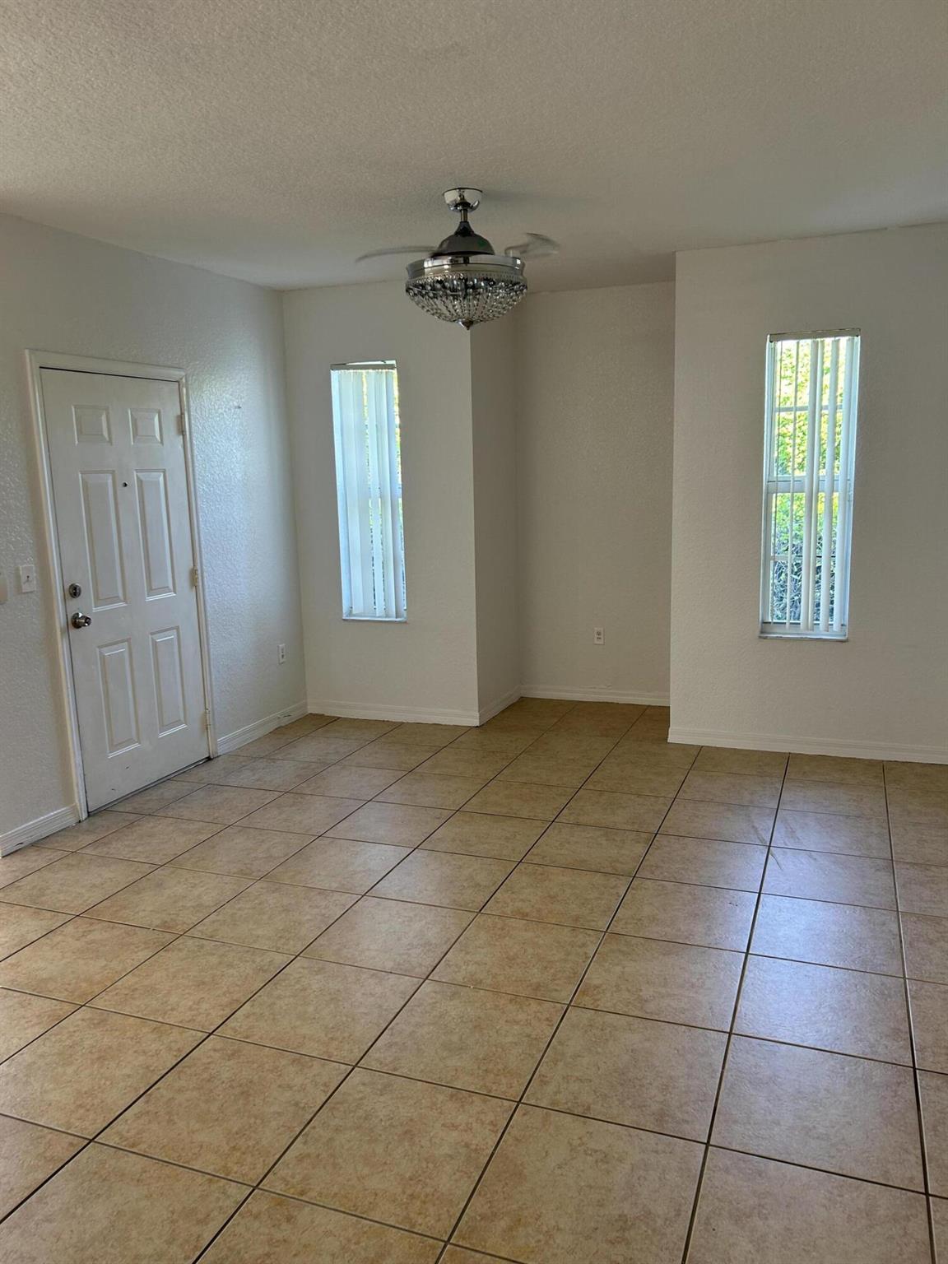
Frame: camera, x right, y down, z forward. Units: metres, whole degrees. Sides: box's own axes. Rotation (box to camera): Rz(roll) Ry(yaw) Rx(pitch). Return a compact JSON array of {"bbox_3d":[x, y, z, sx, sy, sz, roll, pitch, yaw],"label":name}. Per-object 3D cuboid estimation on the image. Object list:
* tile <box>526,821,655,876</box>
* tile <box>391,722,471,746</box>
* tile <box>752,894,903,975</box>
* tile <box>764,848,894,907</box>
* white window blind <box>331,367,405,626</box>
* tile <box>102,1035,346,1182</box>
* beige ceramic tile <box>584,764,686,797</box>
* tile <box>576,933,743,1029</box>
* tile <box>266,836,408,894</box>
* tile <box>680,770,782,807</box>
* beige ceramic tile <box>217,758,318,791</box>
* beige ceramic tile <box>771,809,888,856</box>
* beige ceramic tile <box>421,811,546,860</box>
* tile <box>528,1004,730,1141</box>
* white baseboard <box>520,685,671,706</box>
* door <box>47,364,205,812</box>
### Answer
[{"bbox_3d":[0.481,0.892,3.894,0.452,0.015,0.452,2,10,21],"label":"tile"},{"bbox_3d":[-0.296,0.615,5.650,0.452,0.015,0.452,2,10,21],"label":"tile"},{"bbox_3d":[1.168,1.001,3.150,0.453,0.012,0.453,2,10,21],"label":"tile"},{"bbox_3d":[1.331,0.922,3.562,0.452,0.012,0.452,2,10,21],"label":"tile"},{"bbox_3d":[-0.625,-0.842,5.830,0.445,1.560,0.100,2,10,21],"label":"white window blind"},{"bbox_3d":[-0.607,1.181,2.378,0.451,0.010,0.453,2,10,21],"label":"tile"},{"bbox_3d":[0.814,0.738,4.741,0.453,0.012,0.453,2,10,21],"label":"beige ceramic tile"},{"bbox_3d":[0.574,1.058,2.886,0.451,0.010,0.453,2,10,21],"label":"tile"},{"bbox_3d":[-0.535,0.935,3.801,0.451,0.010,0.453,2,10,21],"label":"tile"},{"bbox_3d":[1.238,0.753,4.567,0.452,0.012,0.452,2,10,21],"label":"tile"},{"bbox_3d":[-1.053,0.750,4.969,0.451,0.010,0.453,2,10,21],"label":"beige ceramic tile"},{"bbox_3d":[1.499,0.845,3.980,0.452,0.015,0.452,2,10,21],"label":"beige ceramic tile"},{"bbox_3d":[0.056,0.877,4.061,0.452,0.015,0.452,2,10,21],"label":"beige ceramic tile"},{"bbox_3d":[0.411,1.145,2.492,0.457,0.010,0.457,2,10,21],"label":"tile"},{"bbox_3d":[0.845,0.422,6.268,1.129,0.084,0.015,2,10,21],"label":"white baseboard"},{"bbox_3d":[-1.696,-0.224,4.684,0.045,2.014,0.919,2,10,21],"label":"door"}]

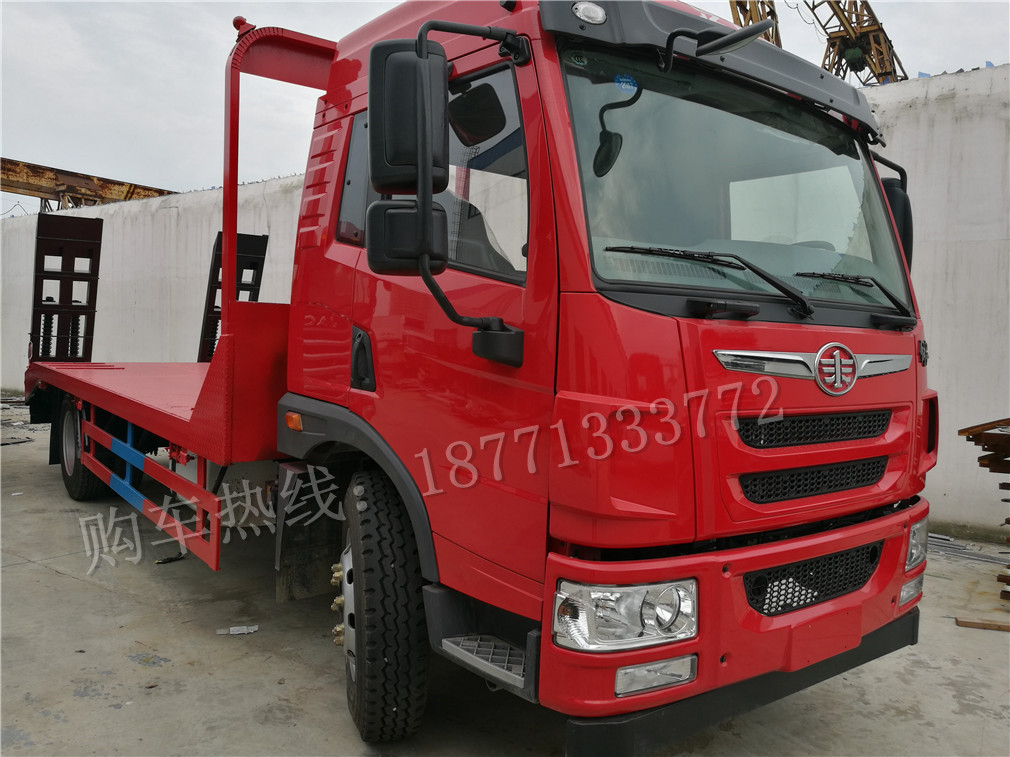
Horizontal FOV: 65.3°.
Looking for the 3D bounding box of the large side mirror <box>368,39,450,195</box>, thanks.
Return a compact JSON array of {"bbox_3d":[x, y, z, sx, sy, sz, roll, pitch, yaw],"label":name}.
[{"bbox_3d":[-0.271,-0.738,2.223,0.219,0.418,0.112,1,3,-10],"label":"large side mirror"}]

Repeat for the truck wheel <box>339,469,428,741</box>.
[{"bbox_3d":[-0.490,0.884,3.170,0.265,1.030,1.030,2,4,-13],"label":"truck wheel"}]

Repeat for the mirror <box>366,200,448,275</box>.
[{"bbox_3d":[-0.283,-0.399,2.232,0.219,0.204,0.112,1,3,-10],"label":"mirror"}]

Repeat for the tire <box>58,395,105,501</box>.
[{"bbox_3d":[-4.000,0.607,7.517,0.275,1.040,1.040,0,4,-37],"label":"tire"}]

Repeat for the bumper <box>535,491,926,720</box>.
[{"bbox_3d":[1.036,0.718,2.780,2.162,0.464,0.265,0,4,-37],"label":"bumper"}]

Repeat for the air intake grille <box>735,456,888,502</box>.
[{"bbox_3d":[1.082,0.346,2.717,0.908,0.107,0.061,0,4,-37],"label":"air intake grille"}]

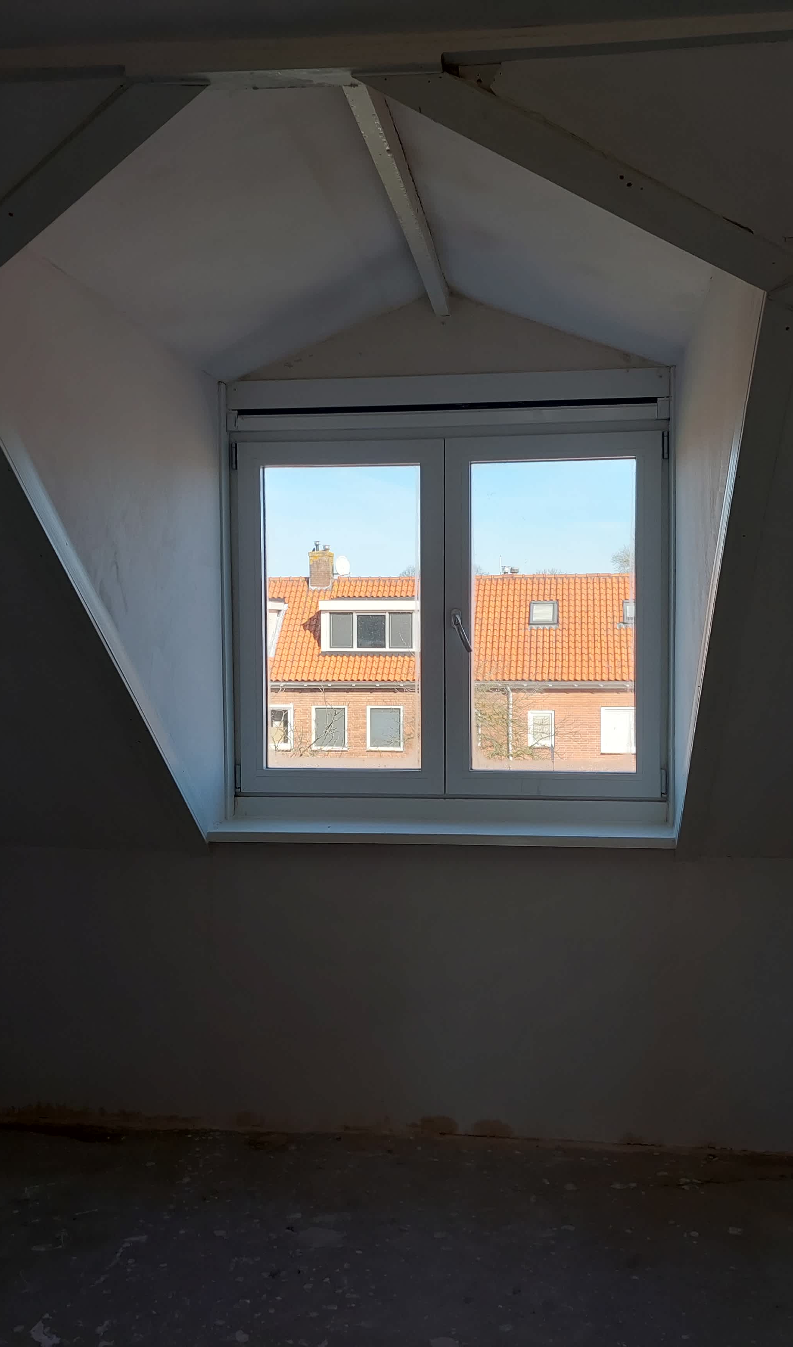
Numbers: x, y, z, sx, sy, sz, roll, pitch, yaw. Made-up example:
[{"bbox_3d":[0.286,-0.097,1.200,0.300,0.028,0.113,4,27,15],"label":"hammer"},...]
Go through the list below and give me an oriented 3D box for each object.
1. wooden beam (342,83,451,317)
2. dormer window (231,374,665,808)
[{"bbox_3d":[0.036,-1.159,3.151,0.046,0.080,1.680,0,2,8],"label":"wooden beam"},{"bbox_3d":[0.161,-0.262,4.028,1.400,1.400,0.120,0,2,8],"label":"dormer window"}]

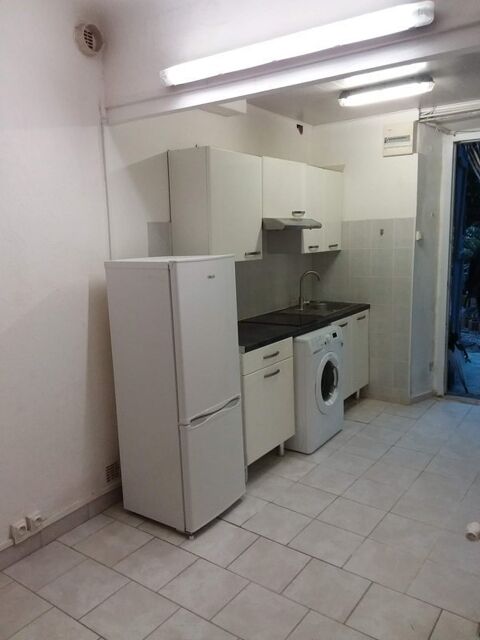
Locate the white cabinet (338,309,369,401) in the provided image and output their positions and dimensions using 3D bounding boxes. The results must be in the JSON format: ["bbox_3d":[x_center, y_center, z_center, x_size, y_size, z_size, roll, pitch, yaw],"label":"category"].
[{"bbox_3d":[0.752,0.311,4.564,0.573,0.750,0.804,5,12,36],"label":"white cabinet"}]

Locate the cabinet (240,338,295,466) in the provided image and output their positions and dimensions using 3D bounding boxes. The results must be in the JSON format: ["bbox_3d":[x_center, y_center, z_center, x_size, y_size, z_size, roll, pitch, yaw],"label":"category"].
[{"bbox_3d":[-0.013,0.511,3.527,0.573,0.750,0.597,5,12,36],"label":"cabinet"}]

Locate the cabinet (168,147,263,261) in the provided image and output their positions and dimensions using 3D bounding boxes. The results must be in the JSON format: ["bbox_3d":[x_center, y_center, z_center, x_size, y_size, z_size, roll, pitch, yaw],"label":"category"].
[{"bbox_3d":[-0.138,-0.766,3.445,0.320,0.717,0.600,5,12,36],"label":"cabinet"}]

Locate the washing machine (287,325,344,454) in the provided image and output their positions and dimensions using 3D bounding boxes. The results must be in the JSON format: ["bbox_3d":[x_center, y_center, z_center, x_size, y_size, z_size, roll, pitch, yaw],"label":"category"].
[{"bbox_3d":[0.432,0.503,3.952,0.575,0.849,0.594,5,12,36],"label":"washing machine"}]

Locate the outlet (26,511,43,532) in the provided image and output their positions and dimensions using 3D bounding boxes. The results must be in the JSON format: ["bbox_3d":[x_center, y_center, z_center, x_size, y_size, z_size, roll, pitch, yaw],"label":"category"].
[{"bbox_3d":[-1.061,1.044,2.594,0.045,0.082,0.081,5,12,36],"label":"outlet"}]

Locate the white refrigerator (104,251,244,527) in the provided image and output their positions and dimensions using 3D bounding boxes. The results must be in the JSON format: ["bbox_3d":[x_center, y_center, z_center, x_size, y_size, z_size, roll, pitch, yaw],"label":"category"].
[{"bbox_3d":[-0.342,0.393,2.853,0.515,1.480,0.515,4,11,35],"label":"white refrigerator"}]

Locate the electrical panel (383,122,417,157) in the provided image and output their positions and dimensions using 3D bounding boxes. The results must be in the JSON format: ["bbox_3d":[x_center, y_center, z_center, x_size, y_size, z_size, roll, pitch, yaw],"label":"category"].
[{"bbox_3d":[1.369,-1.528,4.242,0.255,0.260,0.100,5,12,36],"label":"electrical panel"}]

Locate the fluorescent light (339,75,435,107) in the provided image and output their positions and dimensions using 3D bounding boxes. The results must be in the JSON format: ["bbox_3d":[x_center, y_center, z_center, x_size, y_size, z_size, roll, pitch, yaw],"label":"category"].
[{"bbox_3d":[0.999,-1.575,3.443,0.625,0.096,0.100,5,12,36],"label":"fluorescent light"}]

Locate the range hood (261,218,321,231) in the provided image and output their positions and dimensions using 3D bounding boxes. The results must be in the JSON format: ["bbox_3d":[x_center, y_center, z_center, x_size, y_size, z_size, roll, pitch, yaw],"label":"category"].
[{"bbox_3d":[0.290,-0.734,3.896,0.480,0.103,0.600,5,12,36],"label":"range hood"}]

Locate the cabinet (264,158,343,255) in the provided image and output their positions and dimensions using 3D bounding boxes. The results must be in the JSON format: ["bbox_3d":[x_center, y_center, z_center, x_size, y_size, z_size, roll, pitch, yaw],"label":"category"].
[{"bbox_3d":[0.442,-0.917,4.230,0.320,0.717,1.375,5,12,36],"label":"cabinet"}]

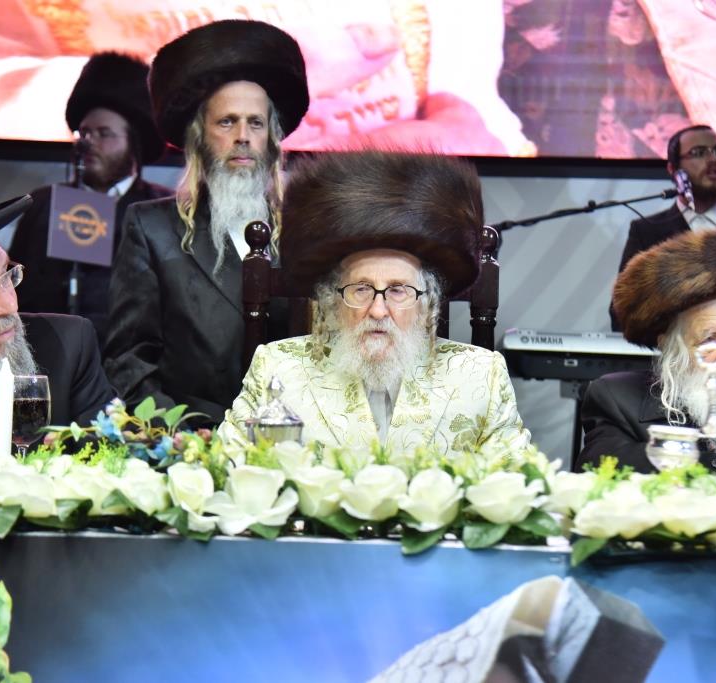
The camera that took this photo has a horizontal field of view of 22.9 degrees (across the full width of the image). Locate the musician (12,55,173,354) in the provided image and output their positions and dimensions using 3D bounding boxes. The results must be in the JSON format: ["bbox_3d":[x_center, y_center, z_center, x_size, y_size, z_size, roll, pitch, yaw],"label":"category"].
[{"bbox_3d":[-0.793,0.054,5.229,0.520,1.830,0.420,1,-1,22],"label":"musician"}]

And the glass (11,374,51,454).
[{"bbox_3d":[-0.456,0.136,2.398,0.076,0.175,0.076,1,-1,0],"label":"glass"}]

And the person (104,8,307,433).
[{"bbox_3d":[-0.292,0.215,3.739,0.560,1.800,0.420,1,-1,-9],"label":"person"}]

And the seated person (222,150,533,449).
[{"bbox_3d":[0.021,0.380,2.864,0.540,1.410,0.680,1,-1,0],"label":"seated person"}]

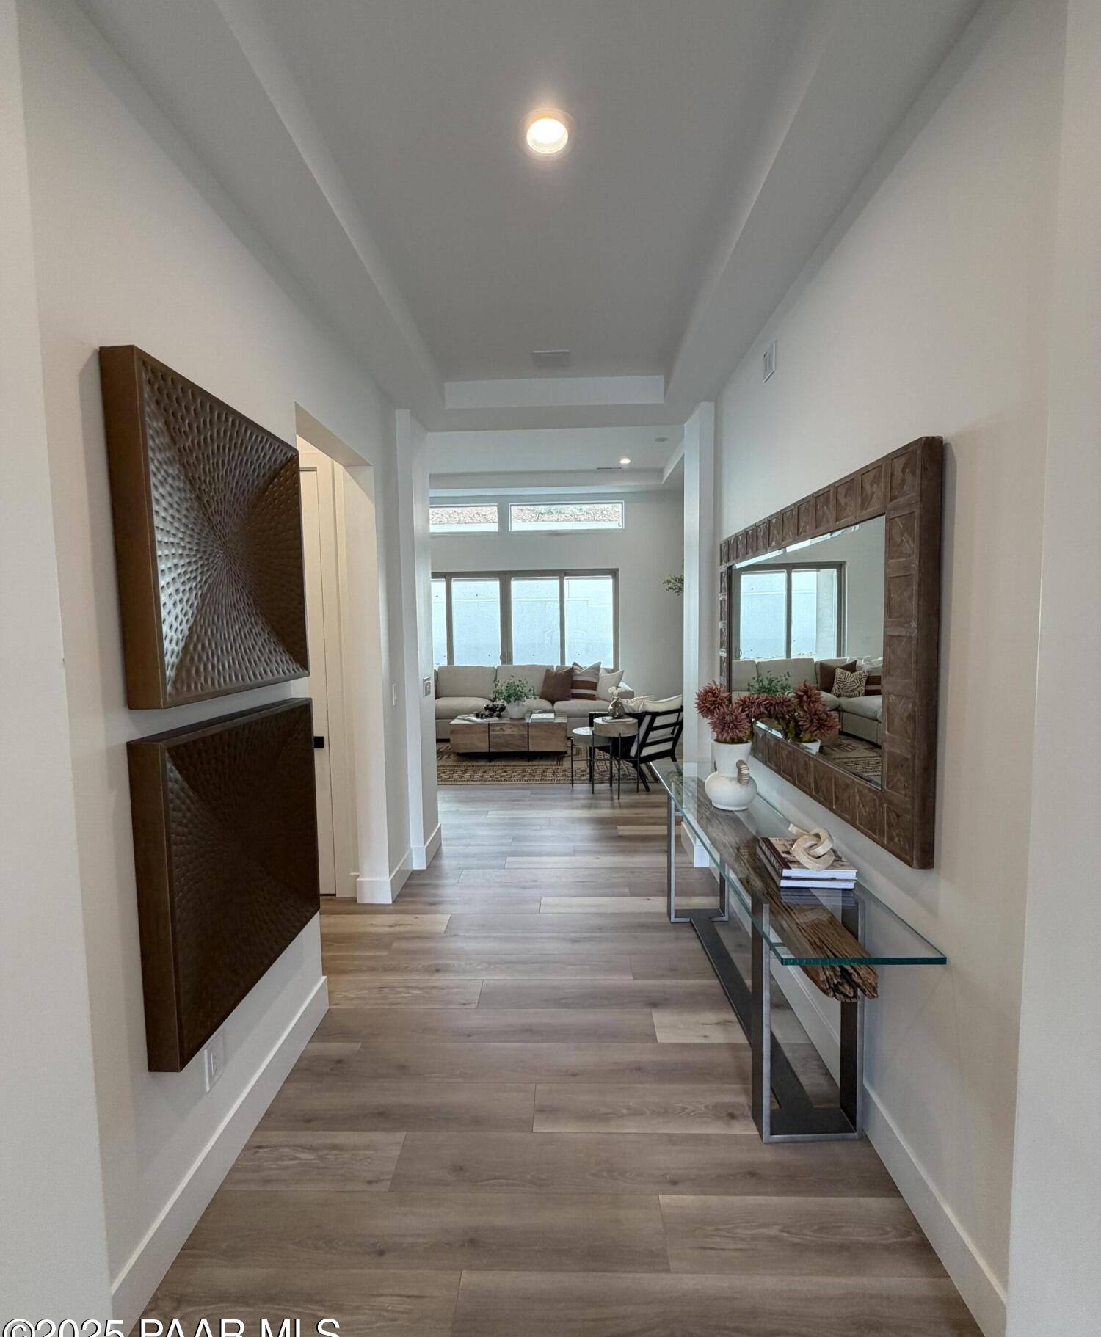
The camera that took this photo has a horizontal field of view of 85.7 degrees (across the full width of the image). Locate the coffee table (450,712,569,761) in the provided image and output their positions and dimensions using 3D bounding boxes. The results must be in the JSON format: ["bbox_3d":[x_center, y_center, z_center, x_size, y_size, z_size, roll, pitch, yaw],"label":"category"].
[{"bbox_3d":[-0.464,0.823,7.094,1.328,0.449,0.665,-1,4,1],"label":"coffee table"}]

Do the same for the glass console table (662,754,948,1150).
[{"bbox_3d":[0.786,1.002,2.490,0.397,0.758,2.058,-1,4,1],"label":"glass console table"}]

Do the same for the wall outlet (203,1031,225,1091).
[{"bbox_3d":[-0.952,1.121,1.699,0.011,0.124,0.090,-1,4,1],"label":"wall outlet"}]

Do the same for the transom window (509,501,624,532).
[{"bbox_3d":[0.254,-2.369,9.295,1.801,0.440,0.100,-1,4,1],"label":"transom window"}]

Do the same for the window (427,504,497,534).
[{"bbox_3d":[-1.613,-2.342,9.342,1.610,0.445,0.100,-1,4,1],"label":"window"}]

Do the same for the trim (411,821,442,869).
[{"bbox_3d":[-0.843,1.218,4.081,0.084,0.137,0.496,-1,4,1],"label":"trim"}]

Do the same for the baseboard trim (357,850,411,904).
[{"bbox_3d":[-0.998,1.256,3.604,0.199,0.137,0.460,-1,4,1],"label":"baseboard trim"}]

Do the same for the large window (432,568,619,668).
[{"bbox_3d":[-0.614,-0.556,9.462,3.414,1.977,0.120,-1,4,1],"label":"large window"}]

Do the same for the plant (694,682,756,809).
[{"bbox_3d":[0.777,0.333,2.625,0.261,0.556,0.260,-1,4,1],"label":"plant"}]

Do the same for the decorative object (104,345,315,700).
[{"bbox_3d":[-0.932,-0.336,1.731,0.088,0.798,0.795,-1,4,1],"label":"decorative object"}]

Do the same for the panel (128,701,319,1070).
[{"bbox_3d":[-0.919,0.538,1.794,0.088,0.794,0.800,-1,4,1],"label":"panel"}]

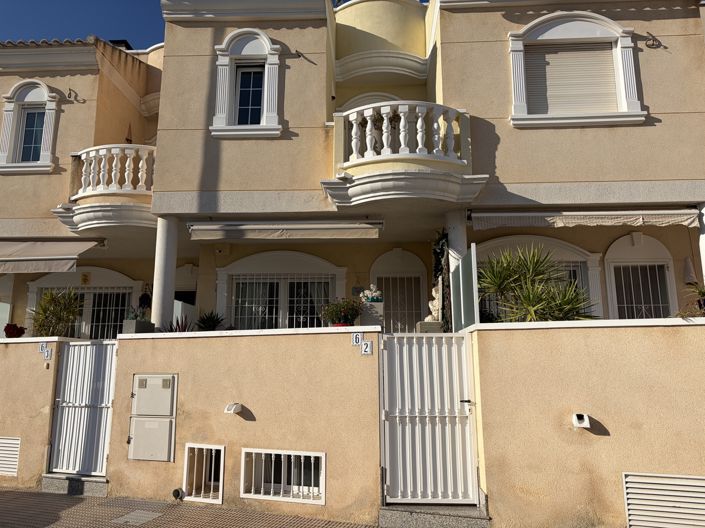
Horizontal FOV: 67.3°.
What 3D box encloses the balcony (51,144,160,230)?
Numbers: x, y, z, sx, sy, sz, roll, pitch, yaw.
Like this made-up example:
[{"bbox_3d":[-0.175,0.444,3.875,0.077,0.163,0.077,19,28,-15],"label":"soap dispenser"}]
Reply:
[{"bbox_3d":[-4.096,-1.295,9.271,2.183,1.407,0.795,-1,-10,3],"label":"balcony"}]

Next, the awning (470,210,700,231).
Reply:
[{"bbox_3d":[3.150,-0.606,7.155,3.101,0.287,0.250,-1,-11,3],"label":"awning"}]

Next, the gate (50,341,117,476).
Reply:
[{"bbox_3d":[-3.580,1.908,7.098,0.970,1.707,0.058,-4,-11,20],"label":"gate"}]

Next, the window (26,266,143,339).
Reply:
[{"bbox_3d":[-5.141,0.857,10.172,2.271,1.600,0.200,-1,-11,3],"label":"window"}]

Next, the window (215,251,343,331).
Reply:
[{"bbox_3d":[-1.320,0.714,9.764,2.426,1.946,0.194,-1,-10,3],"label":"window"}]

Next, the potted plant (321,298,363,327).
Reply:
[{"bbox_3d":[-0.132,0.639,6.366,0.506,0.450,0.480,-1,-11,3],"label":"potted plant"}]

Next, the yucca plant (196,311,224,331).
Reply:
[{"bbox_3d":[-1.873,0.821,6.981,0.383,0.400,0.400,-1,-11,3],"label":"yucca plant"}]

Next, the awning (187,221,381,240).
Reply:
[{"bbox_3d":[-1.043,-0.492,8.263,3.015,0.286,0.213,-1,-10,3],"label":"awning"}]

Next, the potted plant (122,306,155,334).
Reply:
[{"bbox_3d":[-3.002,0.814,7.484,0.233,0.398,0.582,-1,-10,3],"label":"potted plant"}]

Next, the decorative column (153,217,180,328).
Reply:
[{"bbox_3d":[-2.865,0.169,8.100,0.291,1.765,0.291,-1,-10,3],"label":"decorative column"}]

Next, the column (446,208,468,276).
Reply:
[{"bbox_3d":[1.598,0.099,7.901,0.281,1.765,0.281,-1,-10,3],"label":"column"}]

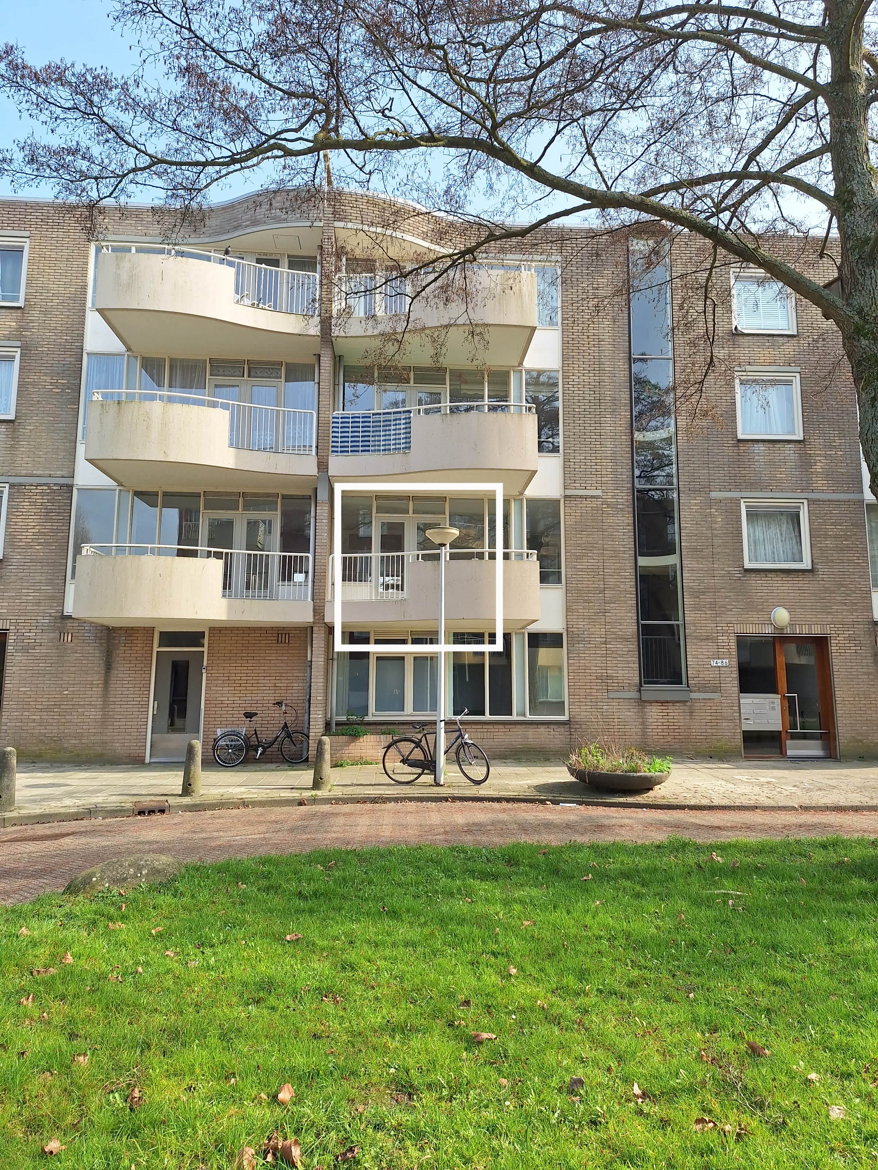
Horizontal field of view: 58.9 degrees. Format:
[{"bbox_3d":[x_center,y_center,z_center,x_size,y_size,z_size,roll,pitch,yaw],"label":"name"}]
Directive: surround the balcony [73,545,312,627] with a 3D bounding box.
[{"bbox_3d":[-4.193,0.092,13.953,3.870,1.210,1.850,1,-8,-4],"label":"balcony"}]

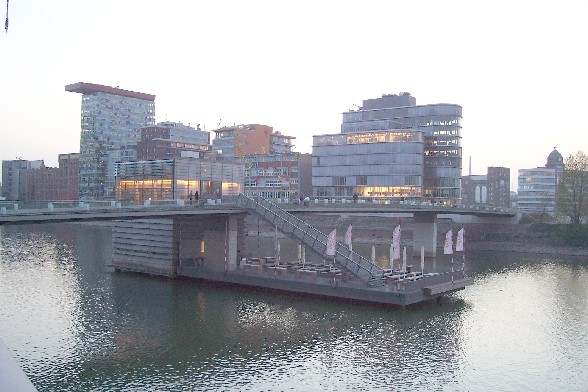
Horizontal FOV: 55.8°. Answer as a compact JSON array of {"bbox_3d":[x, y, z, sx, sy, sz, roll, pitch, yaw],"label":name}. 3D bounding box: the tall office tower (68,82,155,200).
[{"bbox_3d":[-102.208,-28.015,315.950,13.980,62.550,50.340,0,0,34],"label":"tall office tower"}]

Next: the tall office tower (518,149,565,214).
[{"bbox_3d":[135.533,-8.563,305.070,24.000,35.250,22.000,1,0,17],"label":"tall office tower"}]

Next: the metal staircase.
[{"bbox_3d":[1.850,4.608,65.164,18.100,9.550,3.200,0,0,33],"label":"metal staircase"}]

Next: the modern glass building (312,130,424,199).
[{"bbox_3d":[28.193,-8.777,202.738,38.570,25.780,18.000,0,0,34],"label":"modern glass building"}]

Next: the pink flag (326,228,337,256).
[{"bbox_3d":[3.897,4.895,58.471,1.000,2.950,0.200,1,0,-6],"label":"pink flag"}]

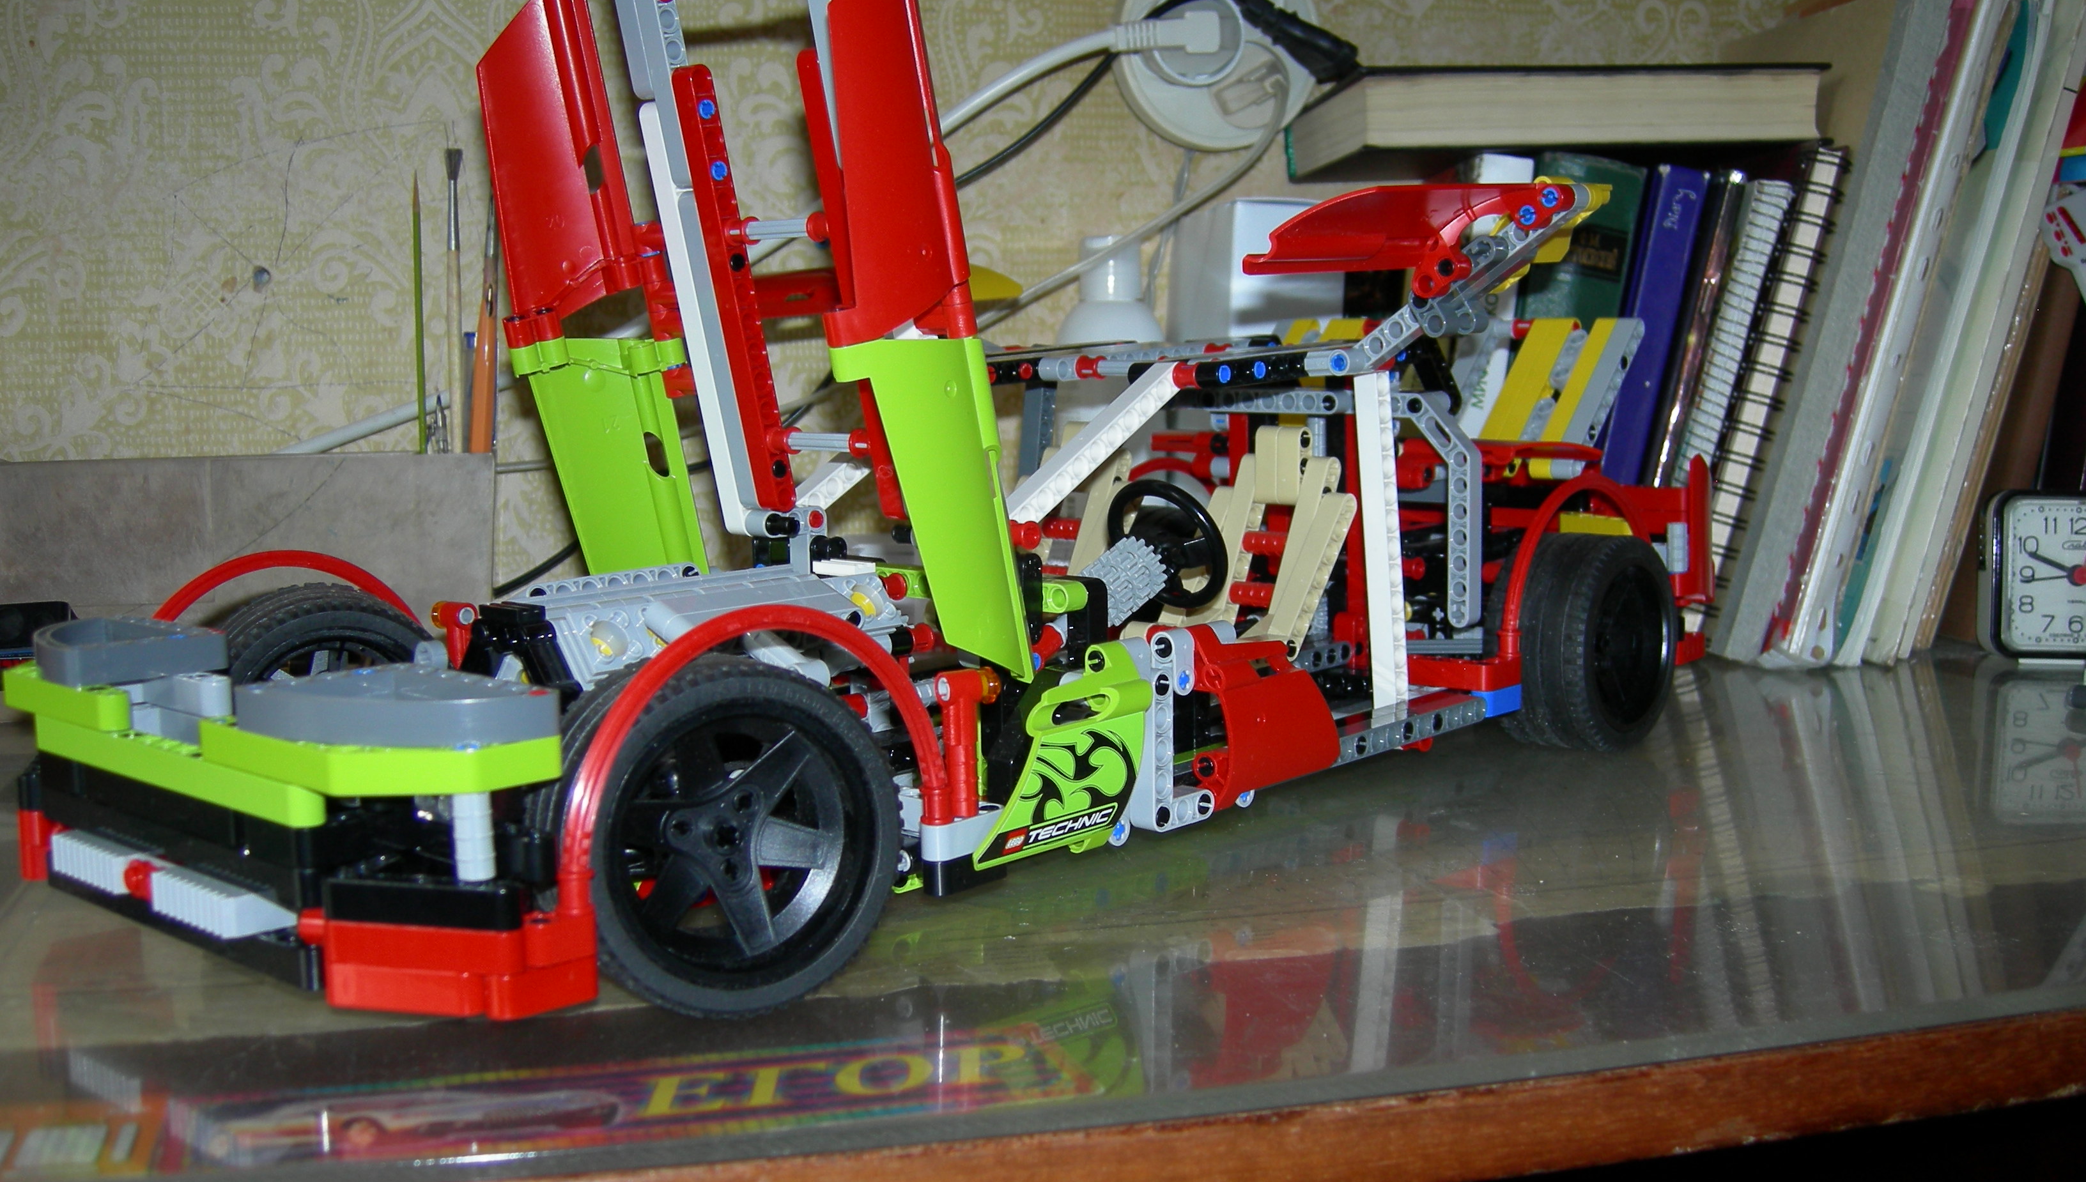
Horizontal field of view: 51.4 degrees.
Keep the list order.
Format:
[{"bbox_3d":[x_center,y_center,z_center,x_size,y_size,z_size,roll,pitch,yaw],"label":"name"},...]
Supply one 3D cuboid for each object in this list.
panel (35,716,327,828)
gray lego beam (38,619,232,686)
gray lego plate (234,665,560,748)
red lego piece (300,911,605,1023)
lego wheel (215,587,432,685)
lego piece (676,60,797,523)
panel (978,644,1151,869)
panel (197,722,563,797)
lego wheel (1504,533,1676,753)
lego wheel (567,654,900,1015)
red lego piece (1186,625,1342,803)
[{"bbox_3d":[-0.183,0.036,0.454,0.120,0.008,0.008,6,9,42],"label":"panel"},{"bbox_3d":[-0.219,0.014,0.507,0.056,0.008,0.040,6,9,42],"label":"gray lego beam"},{"bbox_3d":[-0.125,0.024,0.420,0.056,0.008,0.040,6,9,42],"label":"gray lego plate"},{"bbox_3d":[-0.111,0.068,0.411,0.044,0.018,0.040,6,9,42],"label":"red lego piece"},{"bbox_3d":[-0.192,0.033,0.577,0.069,0.069,0.036,-4,8,-30],"label":"lego wheel"},{"bbox_3d":[-0.081,-0.079,0.573,0.008,0.120,0.008,5,22,42],"label":"lego piece"},{"bbox_3d":[0.005,0.038,0.503,0.018,0.048,0.054,6,9,42],"label":"panel"},{"bbox_3d":[-0.131,0.031,0.427,0.072,0.008,0.040,6,9,42],"label":"panel"},{"bbox_3d":[0.171,0.017,0.680,0.034,0.069,0.069,6,9,42],"label":"lego wheel"},{"bbox_3d":[-0.065,0.048,0.434,0.069,0.069,0.036,-4,8,-29],"label":"lego wheel"},{"bbox_3d":[0.056,0.030,0.559,0.020,0.046,0.054,6,9,42],"label":"red lego piece"}]

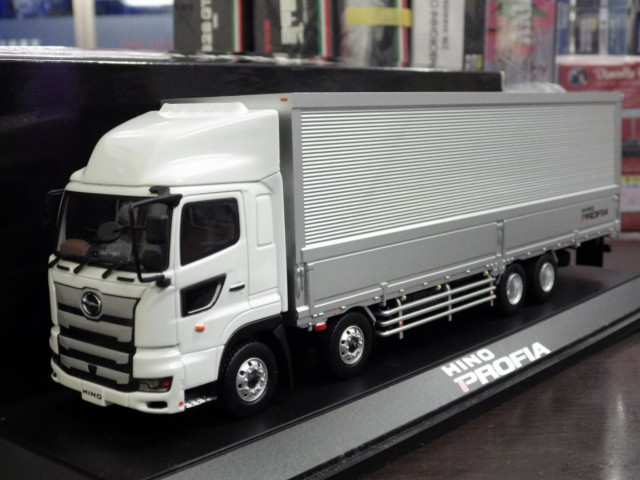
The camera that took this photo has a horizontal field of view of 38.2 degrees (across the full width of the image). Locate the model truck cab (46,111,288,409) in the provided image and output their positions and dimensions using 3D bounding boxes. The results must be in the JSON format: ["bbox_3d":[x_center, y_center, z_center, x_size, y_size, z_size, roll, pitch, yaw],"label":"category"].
[{"bbox_3d":[-0.046,0.003,0.258,0.056,0.078,0.047,6,11,40],"label":"model truck cab"}]

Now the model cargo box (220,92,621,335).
[{"bbox_3d":[0.046,-0.024,0.365,0.056,0.066,0.231,6,11,40],"label":"model cargo box"}]

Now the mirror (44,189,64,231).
[{"bbox_3d":[-0.077,-0.009,0.267,0.004,0.011,0.003,6,11,40],"label":"mirror"}]

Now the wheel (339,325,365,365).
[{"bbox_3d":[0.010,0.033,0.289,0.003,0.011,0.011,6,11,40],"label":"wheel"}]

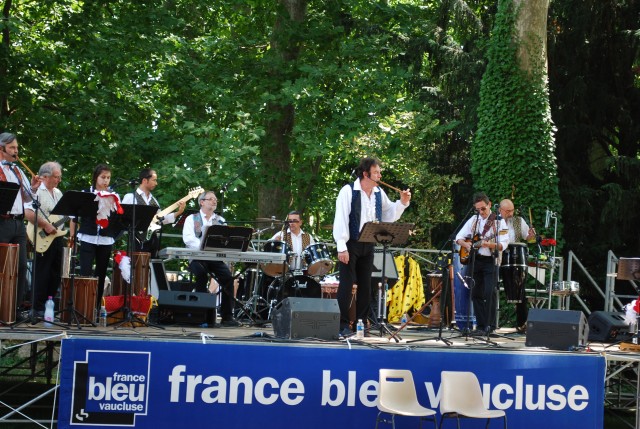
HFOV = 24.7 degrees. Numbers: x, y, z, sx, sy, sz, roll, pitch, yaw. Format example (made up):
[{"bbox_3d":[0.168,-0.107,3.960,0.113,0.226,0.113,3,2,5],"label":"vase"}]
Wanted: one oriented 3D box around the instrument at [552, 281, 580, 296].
[{"bbox_3d":[2.835,0.858,17.000,0.370,0.155,0.370,3,-9,-6],"label":"instrument"}]

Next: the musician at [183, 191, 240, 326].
[{"bbox_3d":[-1.196,0.462,16.100,0.560,1.450,0.720,4,-2,-22],"label":"musician"}]

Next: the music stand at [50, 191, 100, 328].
[{"bbox_3d":[-2.326,0.407,13.950,0.480,1.300,0.450,4,-2,-27],"label":"music stand"}]

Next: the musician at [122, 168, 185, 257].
[{"bbox_3d":[-1.939,0.317,16.900,0.680,1.710,0.500,4,-2,-33],"label":"musician"}]

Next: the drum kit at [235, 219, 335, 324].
[{"bbox_3d":[-0.352,0.674,17.400,1.350,1.210,1.050,3,-2,-20],"label":"drum kit"}]

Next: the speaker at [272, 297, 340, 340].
[{"bbox_3d":[-0.126,0.966,13.600,0.520,0.400,0.420,4,-2,-23],"label":"speaker"}]

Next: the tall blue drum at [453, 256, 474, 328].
[{"bbox_3d":[1.804,0.967,18.100,0.320,0.960,0.320,3,-2,0],"label":"tall blue drum"}]

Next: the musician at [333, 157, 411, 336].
[{"bbox_3d":[0.501,0.350,14.827,0.660,1.810,0.520,4,-2,-35],"label":"musician"}]

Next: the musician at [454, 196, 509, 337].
[{"bbox_3d":[1.888,0.558,16.901,0.600,1.640,0.450,3,-1,12],"label":"musician"}]

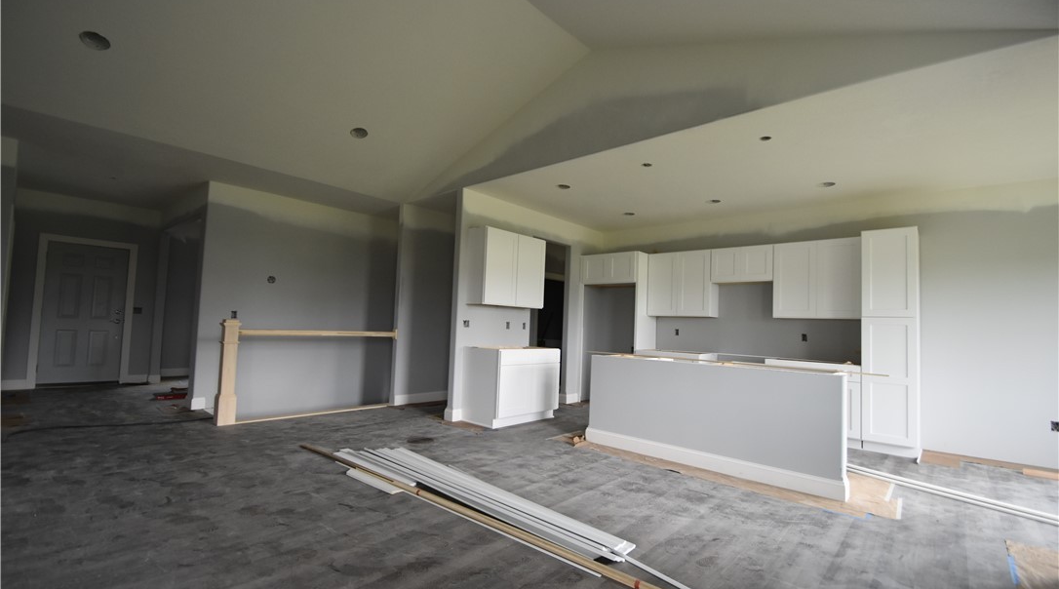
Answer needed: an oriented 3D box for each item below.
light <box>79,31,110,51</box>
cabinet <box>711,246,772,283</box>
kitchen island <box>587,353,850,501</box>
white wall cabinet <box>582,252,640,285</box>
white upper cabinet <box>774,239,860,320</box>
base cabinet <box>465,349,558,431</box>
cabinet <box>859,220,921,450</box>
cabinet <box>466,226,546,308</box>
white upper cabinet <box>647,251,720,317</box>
[{"bbox_3d":[-3.117,-1.833,3.166,0.170,0.060,0.170,-24,-20,38],"label":"light"},{"bbox_3d":[2.890,-0.383,5.928,0.770,0.463,0.323,-1,-4,42],"label":"cabinet"},{"bbox_3d":[1.669,1.084,4.150,2.180,0.890,0.660,-1,-4,41],"label":"kitchen island"},{"bbox_3d":[1.439,-0.373,7.023,0.950,0.465,0.628,-1,-4,42],"label":"white wall cabinet"},{"bbox_3d":[3.506,-0.162,5.355,0.907,0.923,0.323,-1,-4,42],"label":"white upper cabinet"},{"bbox_3d":[-0.201,1.098,5.465,0.603,0.873,1.080,-1,-4,42],"label":"base cabinet"},{"bbox_3d":[3.884,0.498,4.748,0.453,2.295,0.630,-1,-4,42],"label":"cabinet"},{"bbox_3d":[-0.269,-0.299,5.624,0.318,0.917,1.081,-1,-4,42],"label":"cabinet"},{"bbox_3d":[2.250,-0.144,6.480,0.924,0.923,0.323,-1,-4,42],"label":"white upper cabinet"}]

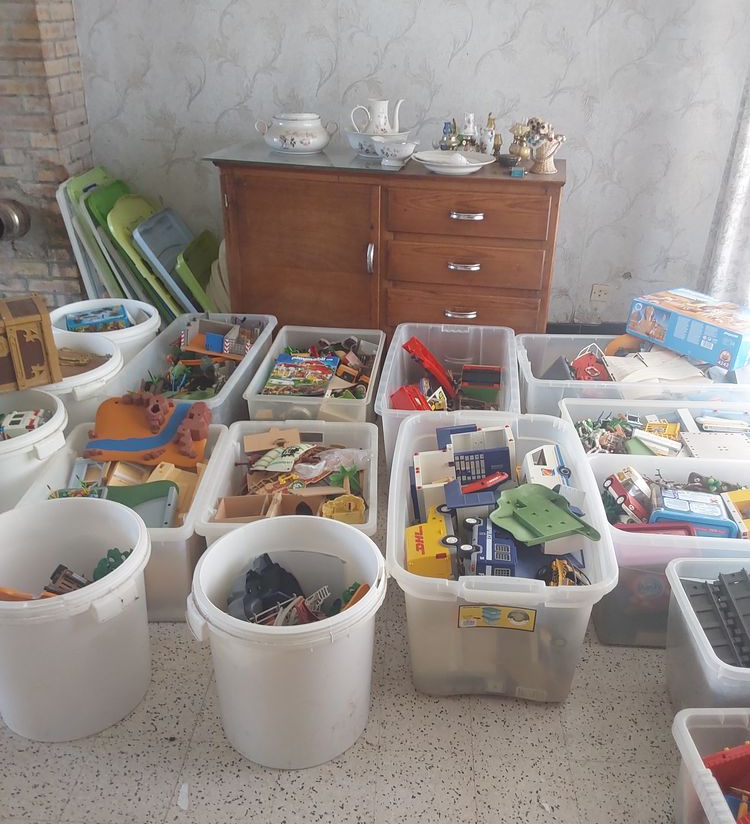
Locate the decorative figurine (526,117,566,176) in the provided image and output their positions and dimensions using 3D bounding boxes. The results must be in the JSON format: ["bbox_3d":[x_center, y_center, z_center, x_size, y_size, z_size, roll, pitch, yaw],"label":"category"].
[{"bbox_3d":[0.630,-0.979,2.970,0.141,0.187,0.120,6,27,11],"label":"decorative figurine"}]

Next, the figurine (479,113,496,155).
[{"bbox_3d":[0.452,-1.112,3.252,0.069,0.167,0.065,6,27,11],"label":"figurine"}]

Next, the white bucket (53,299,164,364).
[{"bbox_3d":[-0.970,-0.177,3.004,0.388,0.376,0.388,1,27,0],"label":"white bucket"}]

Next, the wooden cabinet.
[{"bbox_3d":[0.063,-0.604,3.358,1.340,0.840,0.455,6,27,11],"label":"wooden cabinet"}]

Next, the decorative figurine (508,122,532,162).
[{"bbox_3d":[0.575,-1.071,3.207,0.096,0.138,0.085,6,27,11],"label":"decorative figurine"}]

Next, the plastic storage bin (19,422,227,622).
[{"bbox_3d":[-0.647,0.291,2.174,0.440,0.300,0.535,0,27,-1],"label":"plastic storage bin"}]

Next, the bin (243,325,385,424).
[{"bbox_3d":[-0.187,-0.037,2.832,0.388,0.300,0.610,3,27,5],"label":"bin"}]

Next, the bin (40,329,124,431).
[{"bbox_3d":[-1.029,-0.005,2.669,0.394,0.376,0.394,2,27,3],"label":"bin"}]

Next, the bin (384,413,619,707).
[{"bbox_3d":[0.286,0.341,2.047,0.488,0.360,0.760,2,27,3],"label":"bin"}]

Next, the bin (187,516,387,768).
[{"bbox_3d":[-0.169,0.486,1.706,0.395,0.380,0.390,2,27,2],"label":"bin"}]

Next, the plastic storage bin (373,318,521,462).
[{"bbox_3d":[0.253,-0.004,2.736,0.418,0.340,0.706,4,27,6],"label":"plastic storage bin"}]

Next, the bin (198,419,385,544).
[{"bbox_3d":[-0.207,0.290,2.182,0.430,0.300,0.545,1,27,1],"label":"bin"}]

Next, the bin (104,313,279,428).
[{"bbox_3d":[-0.611,-0.044,2.794,0.390,0.340,0.760,5,28,8],"label":"bin"}]

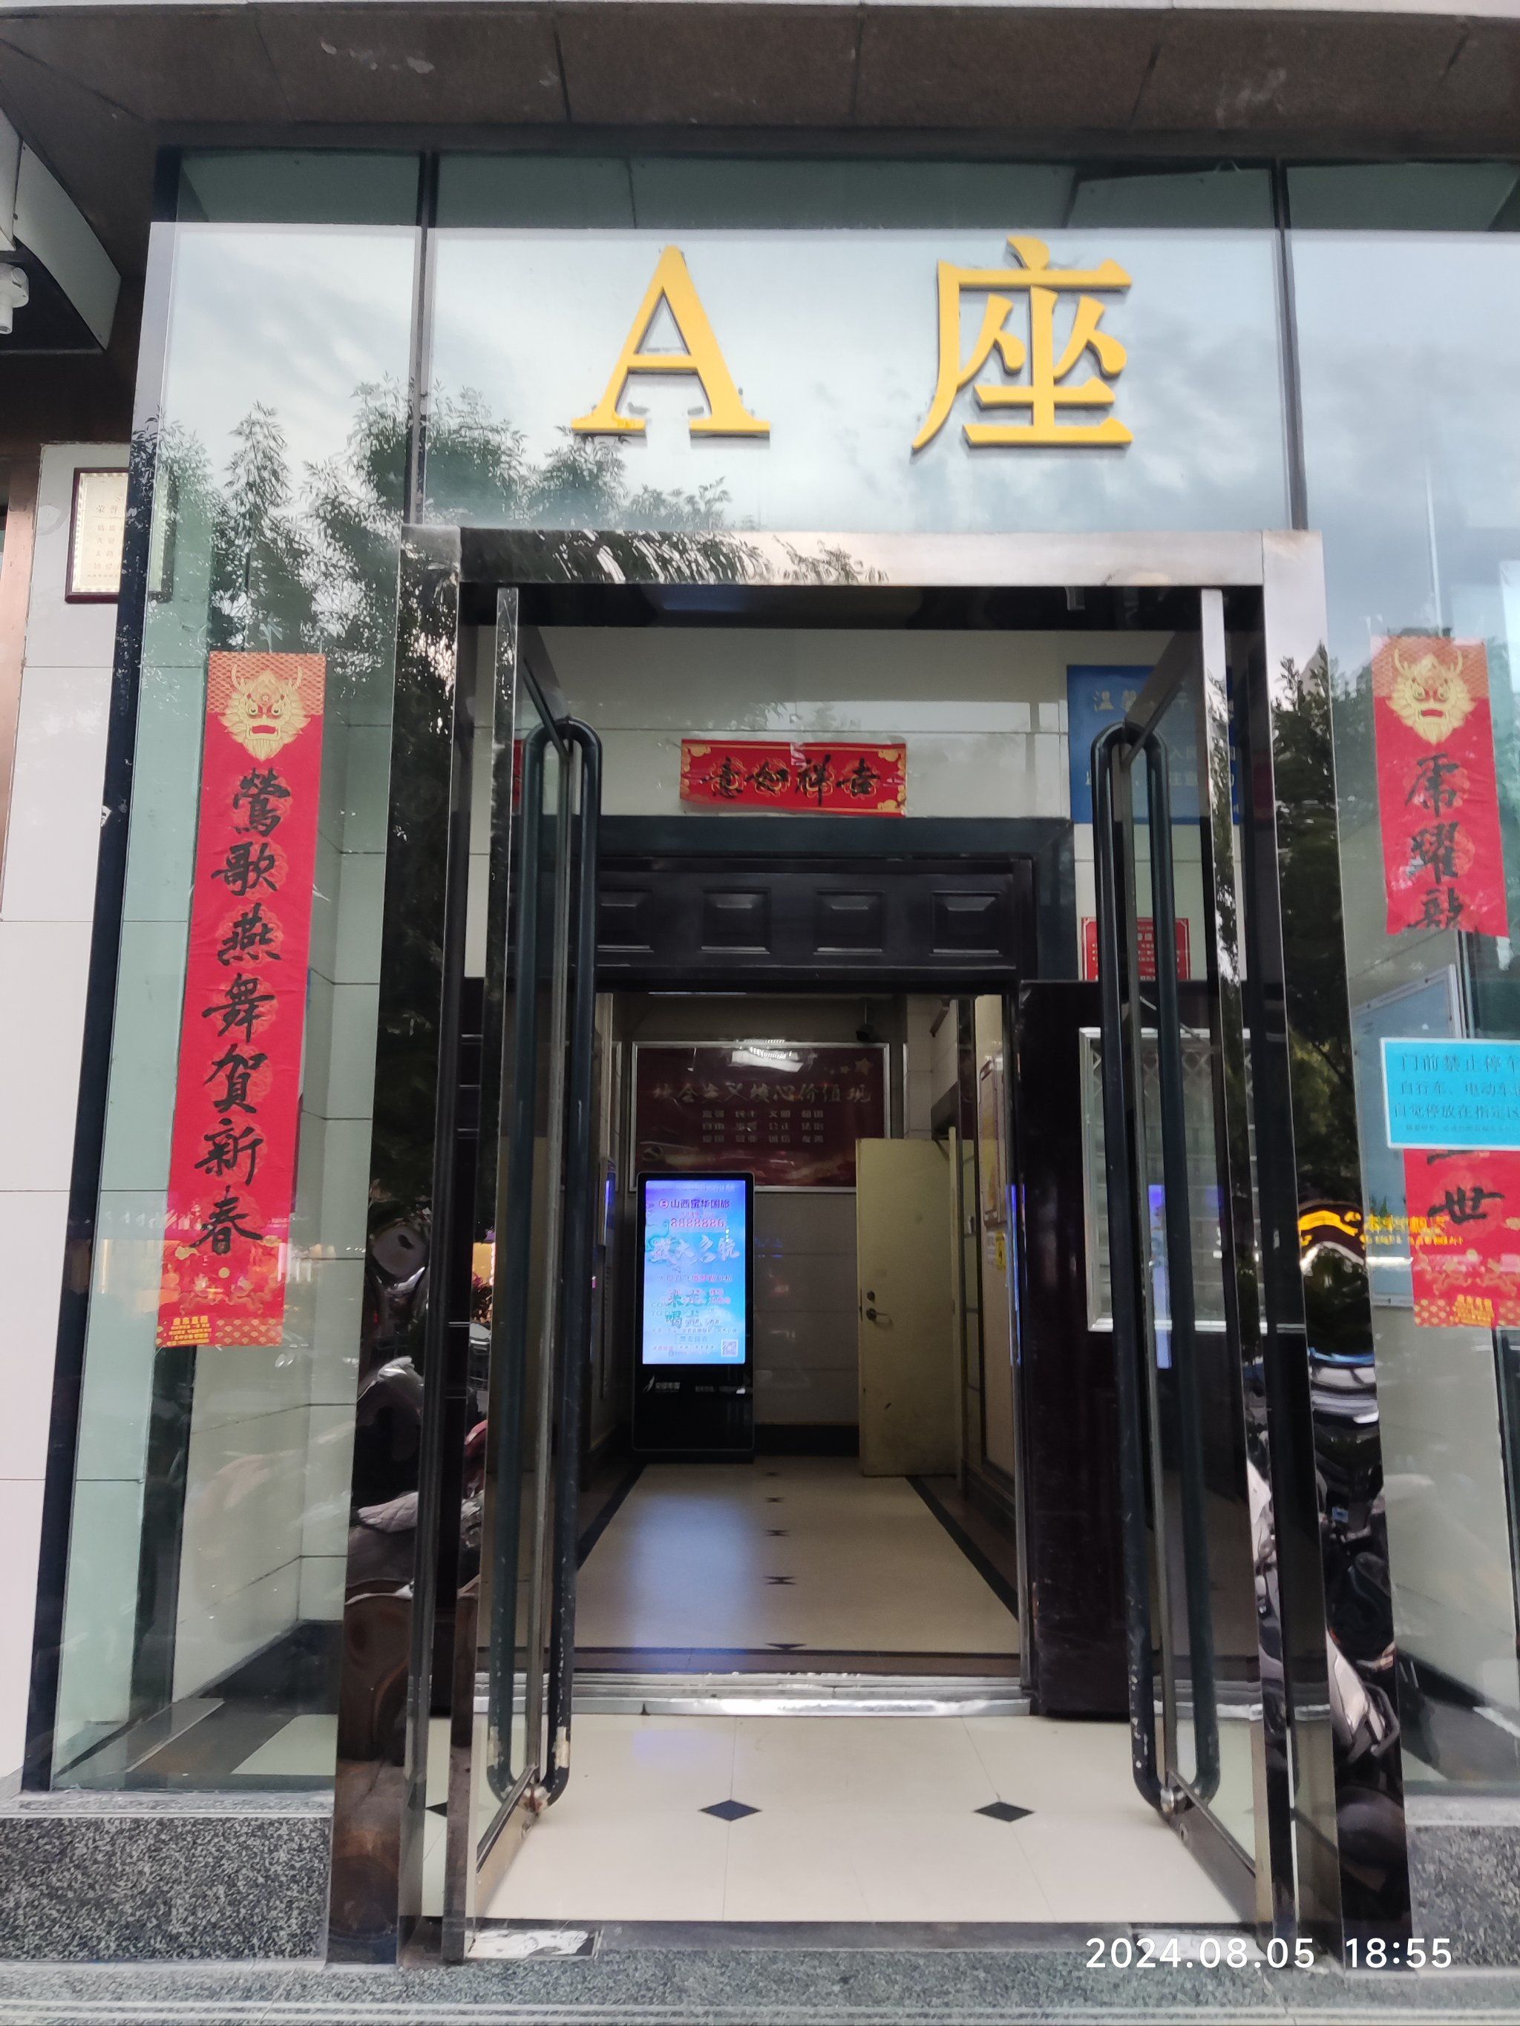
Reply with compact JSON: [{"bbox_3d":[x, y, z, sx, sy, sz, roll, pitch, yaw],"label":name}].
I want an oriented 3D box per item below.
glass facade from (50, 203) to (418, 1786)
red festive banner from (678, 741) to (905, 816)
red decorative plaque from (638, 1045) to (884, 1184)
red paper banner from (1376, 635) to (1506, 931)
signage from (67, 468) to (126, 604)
[{"bbox_3d":[-1.030,-0.185,2.946,0.540,3.240,0.050,0,-10,0],"label":"glass facade"},{"bbox_3d":[0.099,-0.714,4.372,0.670,0.215,0.020,0,-10,0],"label":"red festive banner"},{"bbox_3d":[0.008,0.699,9.992,1.740,0.980,0.040,0,-10,0],"label":"red decorative plaque"},{"bbox_3d":[1.387,-0.466,2.989,0.245,0.630,0.020,0,-10,0],"label":"red paper banner"},{"bbox_3d":[-1.505,-1.131,3.443,0.250,0.345,0.030,0,-10,0],"label":"signage"}]

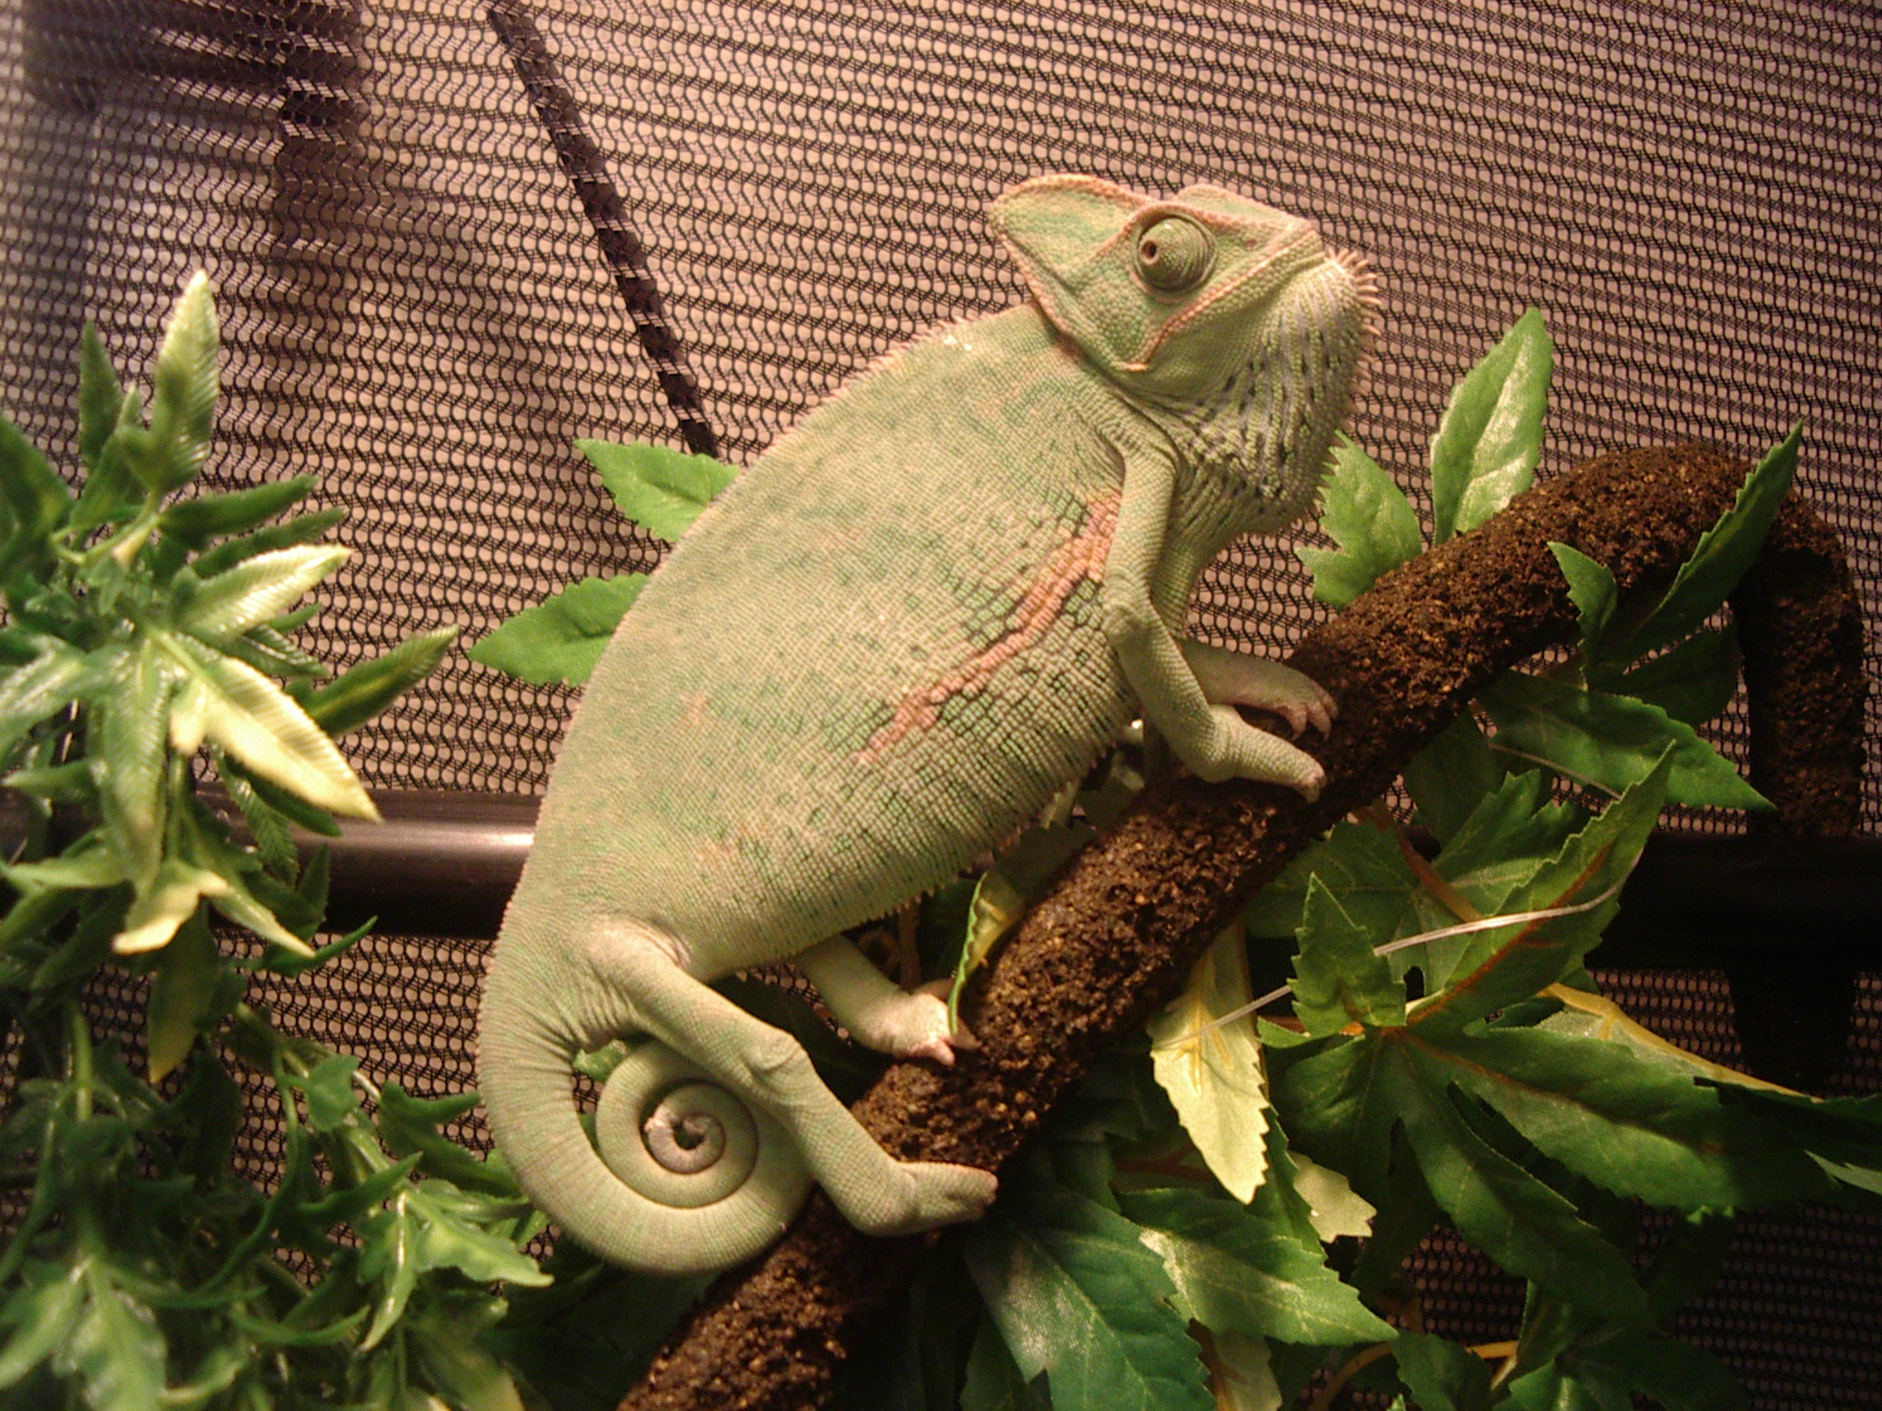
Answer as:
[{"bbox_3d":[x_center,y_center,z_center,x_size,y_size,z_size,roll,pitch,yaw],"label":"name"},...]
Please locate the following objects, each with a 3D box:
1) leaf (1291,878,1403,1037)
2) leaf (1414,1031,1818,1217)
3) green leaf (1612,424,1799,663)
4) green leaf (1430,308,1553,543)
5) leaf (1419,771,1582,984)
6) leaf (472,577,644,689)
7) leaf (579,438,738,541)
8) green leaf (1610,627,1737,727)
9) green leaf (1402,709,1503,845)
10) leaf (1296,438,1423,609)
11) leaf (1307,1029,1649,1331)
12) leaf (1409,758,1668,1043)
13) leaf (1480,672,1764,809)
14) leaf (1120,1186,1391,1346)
[{"bbox_3d":[0.063,0.039,0.318,0.016,0.026,0.011,-14,18,9],"label":"leaf"},{"bbox_3d":[0.115,0.070,0.352,0.071,0.024,0.018,18,-16,5],"label":"leaf"},{"bbox_3d":[0.129,-0.025,0.345,0.010,0.048,0.013,38,15,14],"label":"green leaf"},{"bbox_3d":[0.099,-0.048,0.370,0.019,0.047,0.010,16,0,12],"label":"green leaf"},{"bbox_3d":[0.100,0.031,0.368,0.028,0.042,0.014,37,-8,13],"label":"leaf"},{"bbox_3d":[-0.065,-0.013,0.372,0.044,0.022,0.013,-11,-12,1],"label":"leaf"},{"bbox_3d":[-0.047,-0.039,0.375,0.043,0.021,0.013,28,-9,8],"label":"leaf"},{"bbox_3d":[0.137,-0.005,0.388,0.029,0.017,0.014,-22,-15,-7],"label":"green leaf"},{"bbox_3d":[0.095,0.014,0.384,0.018,0.032,0.013,-25,-10,8],"label":"green leaf"},{"bbox_3d":[0.079,-0.033,0.383,0.024,0.039,0.013,-13,-7,4],"label":"leaf"},{"bbox_3d":[0.088,0.075,0.325,0.056,0.018,0.013,45,1,6],"label":"leaf"},{"bbox_3d":[0.095,0.032,0.322,0.017,0.056,0.014,45,9,16],"label":"leaf"},{"bbox_3d":[0.116,0.007,0.352,0.049,0.016,0.010,19,5,5],"label":"leaf"},{"bbox_3d":[0.050,0.088,0.325,0.042,0.019,0.011,24,-10,8],"label":"leaf"}]

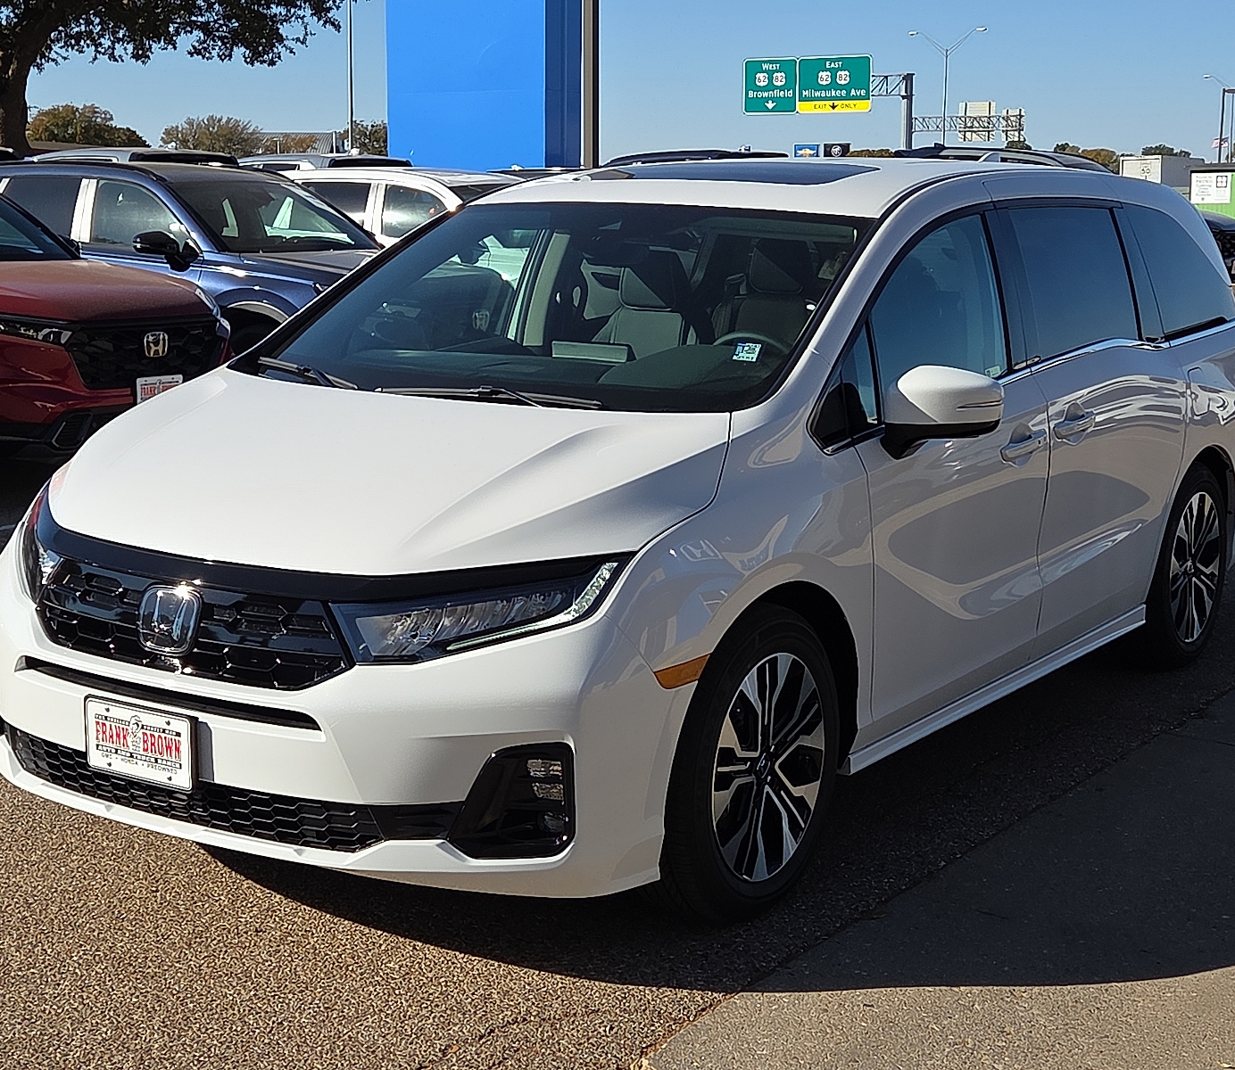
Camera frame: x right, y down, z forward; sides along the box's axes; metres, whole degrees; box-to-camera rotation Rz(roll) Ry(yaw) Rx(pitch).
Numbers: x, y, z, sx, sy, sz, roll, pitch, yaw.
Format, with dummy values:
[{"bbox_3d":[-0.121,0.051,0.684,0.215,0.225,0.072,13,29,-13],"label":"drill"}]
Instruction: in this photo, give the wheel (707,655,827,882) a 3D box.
[{"bbox_3d":[0.288,0.528,4.802,0.170,0.520,0.520,7,12,32],"label":"wheel"}]

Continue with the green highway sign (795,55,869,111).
[{"bbox_3d":[13.697,-28.427,130.000,5.200,3.600,0.200,7,12,32],"label":"green highway sign"}]

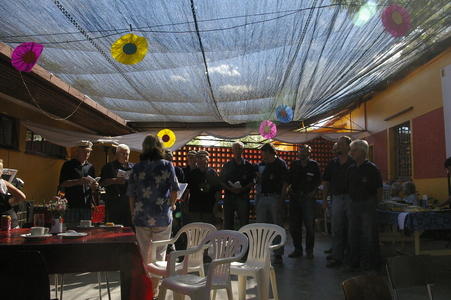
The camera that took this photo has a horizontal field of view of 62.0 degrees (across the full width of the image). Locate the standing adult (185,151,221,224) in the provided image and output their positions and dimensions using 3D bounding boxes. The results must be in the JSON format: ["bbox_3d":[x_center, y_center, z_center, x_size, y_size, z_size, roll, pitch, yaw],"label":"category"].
[{"bbox_3d":[-0.325,0.805,5.547,0.520,1.660,0.340,-2,-6,17],"label":"standing adult"}]

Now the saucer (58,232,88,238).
[{"bbox_3d":[-1.005,0.551,2.468,0.205,0.025,0.205,1,-6,0],"label":"saucer"}]

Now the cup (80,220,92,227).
[{"bbox_3d":[-1.055,0.559,2.850,0.095,0.058,0.080,0,-6,0],"label":"cup"}]

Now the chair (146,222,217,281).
[{"bbox_3d":[-0.397,1.015,3.207,0.550,0.770,0.550,6,-8,-43],"label":"chair"}]

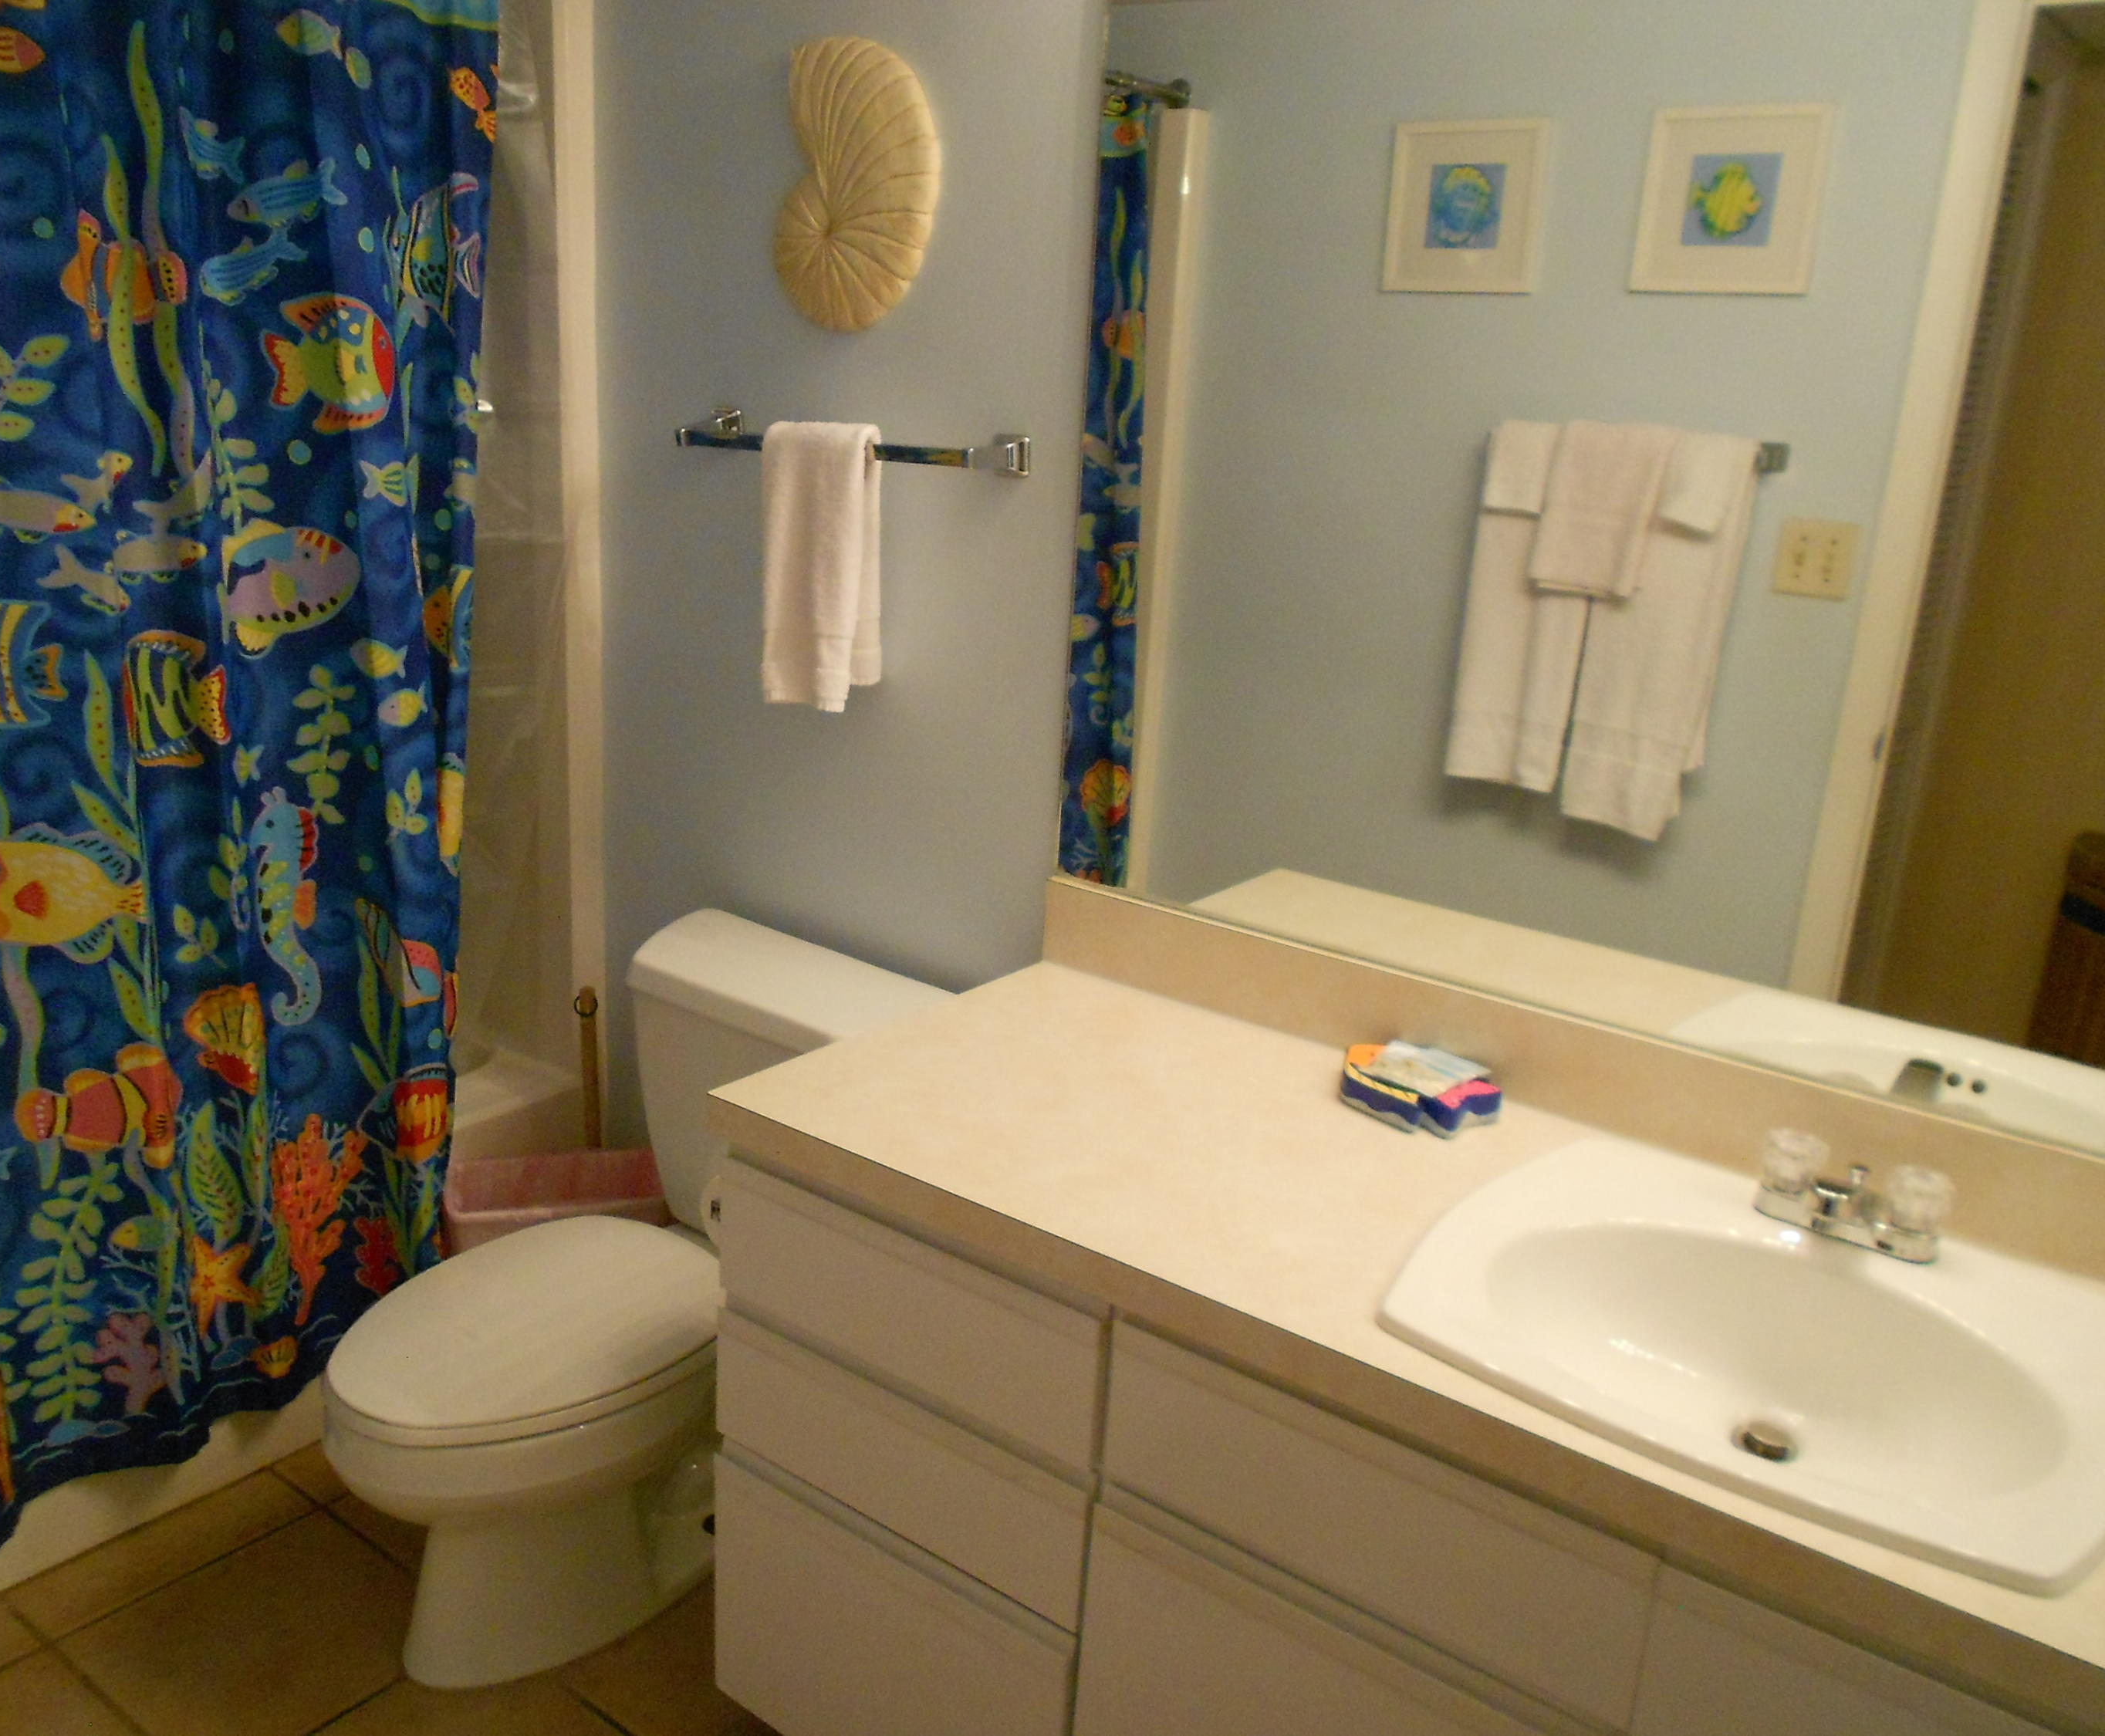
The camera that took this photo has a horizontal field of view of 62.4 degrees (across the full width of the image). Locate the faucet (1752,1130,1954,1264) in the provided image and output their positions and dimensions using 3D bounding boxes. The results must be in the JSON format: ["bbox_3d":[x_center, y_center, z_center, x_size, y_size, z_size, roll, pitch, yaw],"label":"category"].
[{"bbox_3d":[0.666,0.281,1.471,0.155,0.075,0.135,15,20,34],"label":"faucet"}]

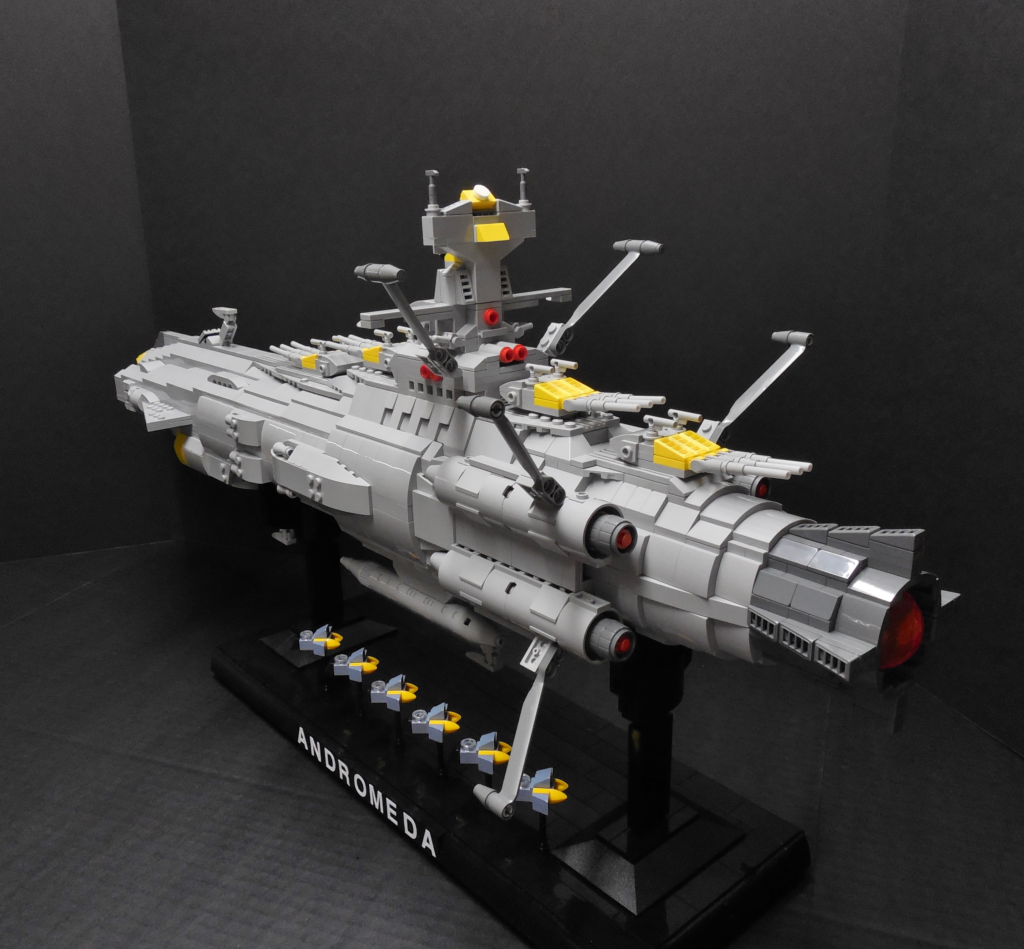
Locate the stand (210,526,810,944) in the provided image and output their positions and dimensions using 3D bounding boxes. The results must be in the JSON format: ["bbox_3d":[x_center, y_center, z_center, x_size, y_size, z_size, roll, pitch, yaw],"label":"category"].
[{"bbox_3d":[-0.035,0.105,0.550,0.152,0.135,0.417,-15,22,-39],"label":"stand"}]

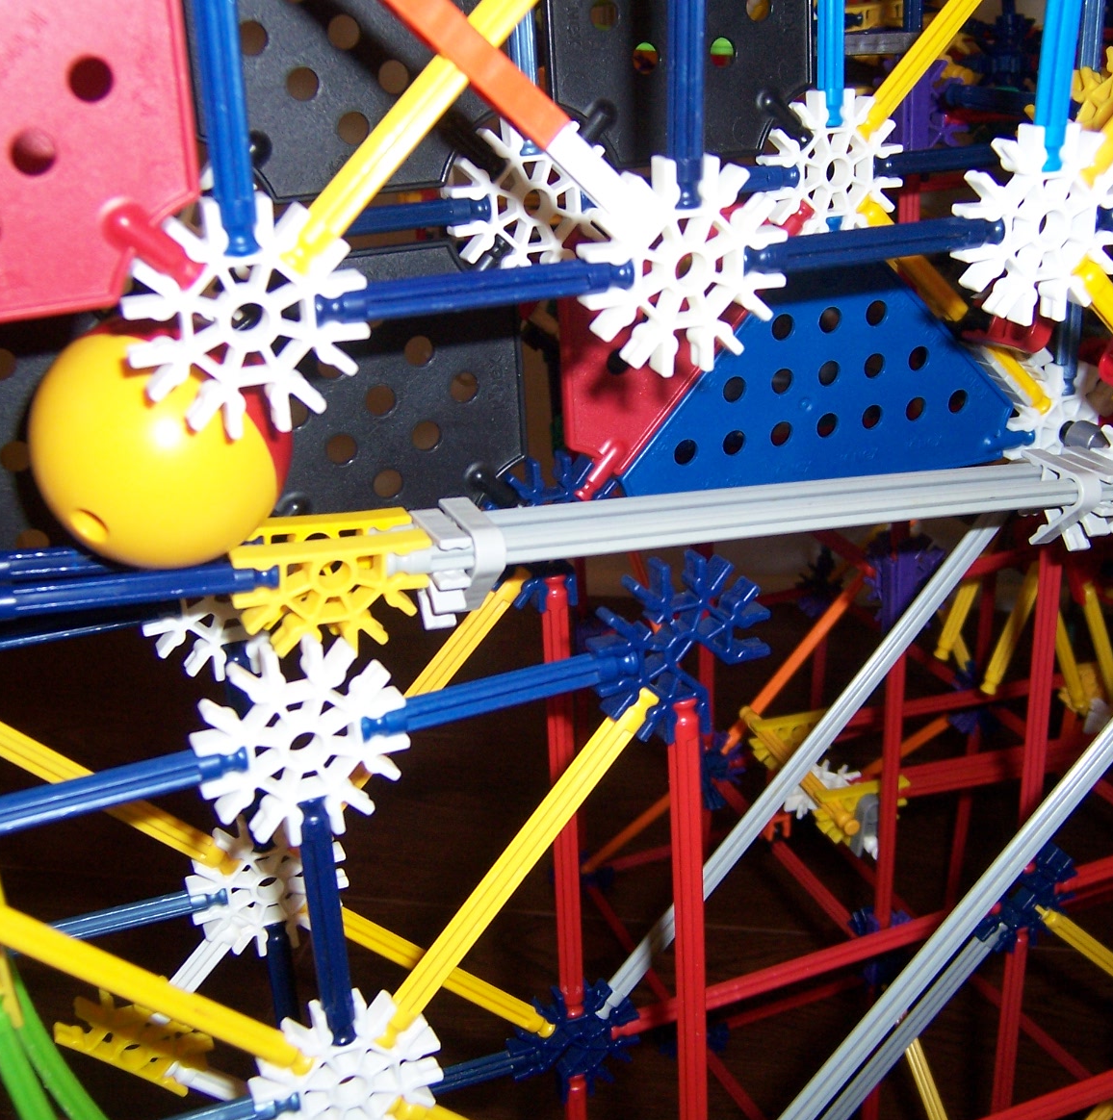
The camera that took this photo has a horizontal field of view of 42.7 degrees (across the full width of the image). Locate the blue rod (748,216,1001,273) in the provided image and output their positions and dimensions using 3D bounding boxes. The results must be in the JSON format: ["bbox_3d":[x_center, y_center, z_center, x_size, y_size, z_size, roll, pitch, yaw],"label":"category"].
[{"bbox_3d":[0.058,-0.056,0.255,0.054,0.006,0.006,-11,22,-19],"label":"blue rod"}]

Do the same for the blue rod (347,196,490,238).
[{"bbox_3d":[-0.039,-0.069,0.293,0.054,0.006,0.006,-11,22,-19],"label":"blue rod"}]

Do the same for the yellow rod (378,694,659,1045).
[{"bbox_3d":[-0.008,0.060,0.275,0.086,0.006,0.006,-51,30,2],"label":"yellow rod"}]

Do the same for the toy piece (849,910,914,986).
[{"bbox_3d":[0.129,0.152,0.557,0.031,0.038,0.036,-11,23,-21],"label":"toy piece"}]

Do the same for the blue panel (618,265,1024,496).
[{"bbox_3d":[0.067,-0.047,0.345,0.123,0.066,0.006,-11,25,-20],"label":"blue panel"}]

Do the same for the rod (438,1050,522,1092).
[{"bbox_3d":[-0.029,0.142,0.384,0.054,0.006,0.006,-11,24,-19],"label":"rod"}]

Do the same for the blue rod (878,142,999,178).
[{"bbox_3d":[0.102,-0.098,0.347,0.054,0.006,0.006,-11,24,-19],"label":"blue rod"}]

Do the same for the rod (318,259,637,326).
[{"bbox_3d":[-0.012,-0.044,0.232,0.054,0.006,0.006,-11,24,-19],"label":"rod"}]

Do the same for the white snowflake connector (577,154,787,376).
[{"bbox_3d":[0.023,-0.051,0.242,0.037,0.037,0.006,-11,25,-20],"label":"white snowflake connector"}]

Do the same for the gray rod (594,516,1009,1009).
[{"bbox_3d":[0.072,0.049,0.386,0.191,0.006,0.006,-51,31,2],"label":"gray rod"}]

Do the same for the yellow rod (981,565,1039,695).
[{"bbox_3d":[0.184,0.011,0.557,0.006,0.086,0.006,9,15,-27],"label":"yellow rod"}]

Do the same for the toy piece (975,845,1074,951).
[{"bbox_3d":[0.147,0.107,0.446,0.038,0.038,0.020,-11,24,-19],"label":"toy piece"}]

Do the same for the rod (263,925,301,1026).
[{"bbox_3d":[-0.065,0.112,0.346,0.006,0.054,0.006,-11,23,-21],"label":"rod"}]

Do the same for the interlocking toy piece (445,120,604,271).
[{"bbox_3d":[-0.004,-0.077,0.310,0.038,0.038,0.006,-11,24,-19],"label":"interlocking toy piece"}]

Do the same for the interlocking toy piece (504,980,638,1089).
[{"bbox_3d":[0.005,0.132,0.390,0.037,0.037,0.006,-11,25,-20],"label":"interlocking toy piece"}]

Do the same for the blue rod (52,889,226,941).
[{"bbox_3d":[-0.102,0.085,0.327,0.054,0.006,0.006,-12,23,-20],"label":"blue rod"}]

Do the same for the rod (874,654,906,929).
[{"bbox_3d":[0.120,0.081,0.512,0.006,0.130,0.006,-11,24,-19],"label":"rod"}]

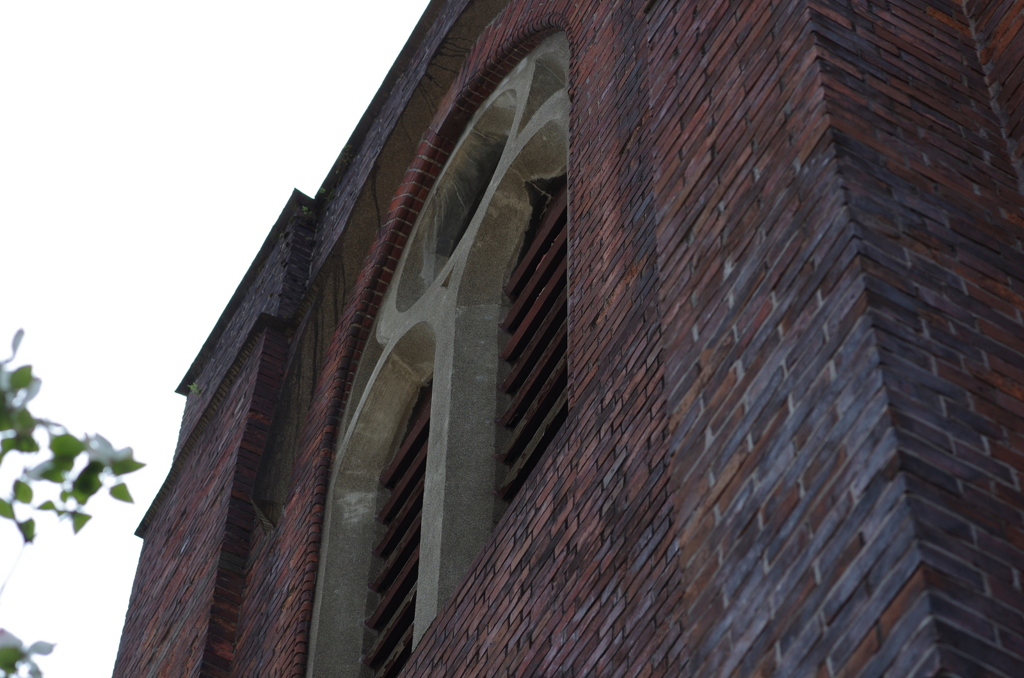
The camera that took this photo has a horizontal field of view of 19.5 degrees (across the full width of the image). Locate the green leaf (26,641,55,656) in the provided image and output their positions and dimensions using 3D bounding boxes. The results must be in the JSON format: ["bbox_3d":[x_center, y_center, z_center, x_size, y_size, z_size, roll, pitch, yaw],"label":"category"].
[{"bbox_3d":[-0.601,0.395,3.800,0.038,0.014,0.022,-7,-61,4],"label":"green leaf"}]

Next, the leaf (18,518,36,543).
[{"bbox_3d":[-0.617,0.244,3.800,0.022,0.014,0.036,-8,-61,5],"label":"leaf"}]

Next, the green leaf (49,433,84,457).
[{"bbox_3d":[-0.568,0.135,3.800,0.047,0.014,0.035,3,-61,-1],"label":"green leaf"}]

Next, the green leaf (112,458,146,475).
[{"bbox_3d":[-0.490,0.163,3.800,0.045,0.014,0.025,0,-61,1],"label":"green leaf"}]

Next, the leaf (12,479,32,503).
[{"bbox_3d":[-0.624,0.193,3.800,0.023,0.014,0.037,-19,-63,11],"label":"leaf"}]

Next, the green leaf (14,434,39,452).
[{"bbox_3d":[-0.619,0.133,3.800,0.033,0.014,0.026,14,-62,-7],"label":"green leaf"}]

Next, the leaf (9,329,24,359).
[{"bbox_3d":[-0.631,0.006,3.800,0.015,0.020,0.043,16,-62,-8],"label":"leaf"}]

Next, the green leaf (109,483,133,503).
[{"bbox_3d":[-0.499,0.196,3.800,0.039,0.014,0.026,37,-67,-18],"label":"green leaf"}]

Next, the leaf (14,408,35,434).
[{"bbox_3d":[-0.621,0.105,3.800,0.025,0.014,0.039,-19,-63,11],"label":"leaf"}]

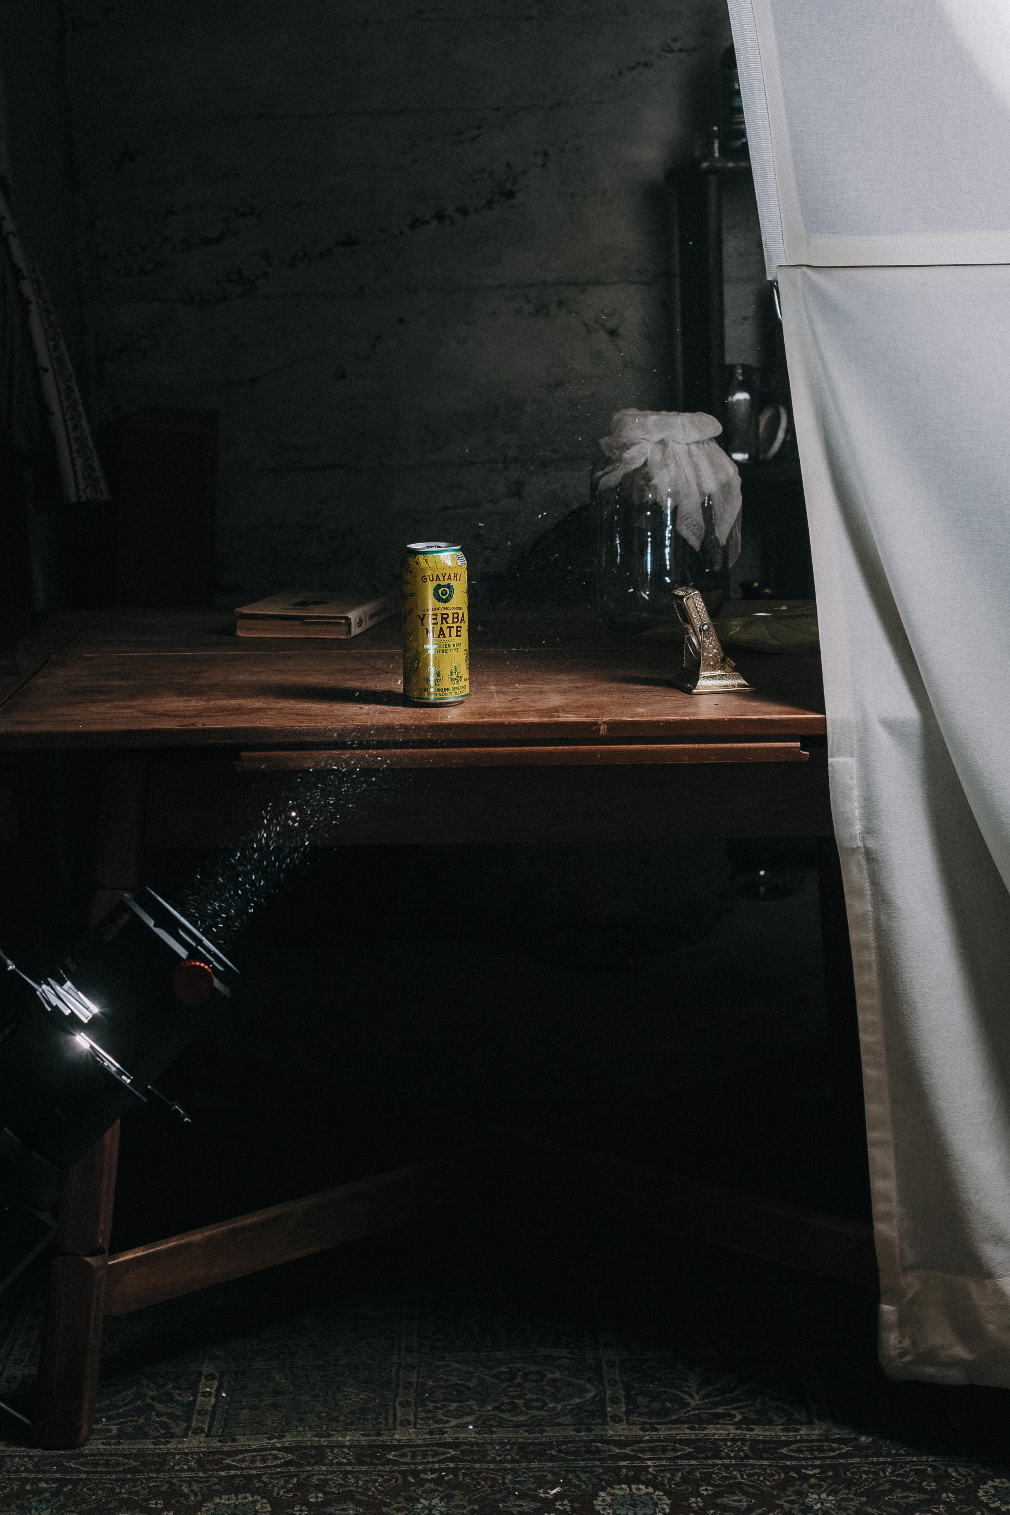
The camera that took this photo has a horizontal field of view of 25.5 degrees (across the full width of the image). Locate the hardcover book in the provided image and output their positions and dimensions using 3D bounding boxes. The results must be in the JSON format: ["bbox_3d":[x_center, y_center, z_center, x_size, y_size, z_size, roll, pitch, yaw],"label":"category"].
[{"bbox_3d":[-0.229,-0.177,2.750,0.144,0.027,0.202,2,12,13],"label":"hardcover book"}]

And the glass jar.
[{"bbox_3d":[0.188,-0.285,2.696,0.166,0.244,0.166,-1,12,0],"label":"glass jar"}]

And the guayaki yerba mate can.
[{"bbox_3d":[-0.069,-0.133,2.224,0.066,0.157,0.066,-1,12,0],"label":"guayaki yerba mate can"}]

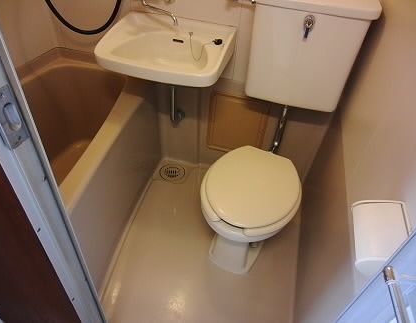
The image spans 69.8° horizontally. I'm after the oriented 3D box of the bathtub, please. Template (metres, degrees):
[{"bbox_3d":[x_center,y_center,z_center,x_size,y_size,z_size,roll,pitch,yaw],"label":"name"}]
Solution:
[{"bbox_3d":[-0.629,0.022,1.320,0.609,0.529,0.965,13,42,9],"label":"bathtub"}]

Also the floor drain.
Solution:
[{"bbox_3d":[-0.206,0.066,1.722,0.140,0.014,0.140,3,41,-3],"label":"floor drain"}]

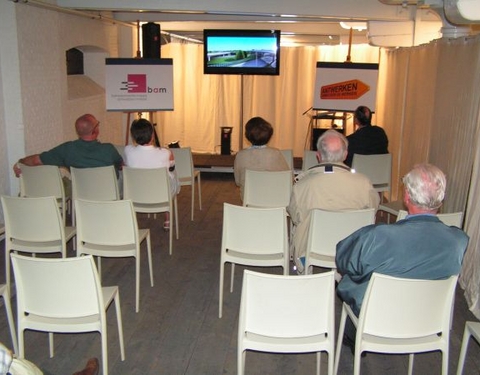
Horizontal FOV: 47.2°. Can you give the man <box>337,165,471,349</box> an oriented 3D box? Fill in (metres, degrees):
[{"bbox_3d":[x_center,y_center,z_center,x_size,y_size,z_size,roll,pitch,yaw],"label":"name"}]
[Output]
[{"bbox_3d":[0.769,0.468,2.969,0.640,1.290,0.820,-1,13,-9],"label":"man"}]

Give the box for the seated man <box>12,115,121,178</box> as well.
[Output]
[{"bbox_3d":[-1.606,-0.097,5.418,1.000,1.260,0.820,2,13,6],"label":"seated man"}]

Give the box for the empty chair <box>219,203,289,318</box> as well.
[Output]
[{"bbox_3d":[0.129,0.472,3.948,0.445,0.820,0.495,2,13,8],"label":"empty chair"}]

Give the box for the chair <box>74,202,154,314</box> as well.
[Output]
[{"bbox_3d":[-0.923,0.432,4.079,0.445,0.820,0.495,2,12,4],"label":"chair"}]

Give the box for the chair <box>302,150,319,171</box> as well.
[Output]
[{"bbox_3d":[0.917,-0.044,6.250,0.450,0.820,0.500,0,13,0],"label":"chair"}]

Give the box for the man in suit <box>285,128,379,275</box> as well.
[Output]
[{"bbox_3d":[0.632,0.214,3.995,0.620,1.300,0.820,0,13,-2],"label":"man in suit"}]

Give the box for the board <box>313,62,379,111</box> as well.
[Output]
[{"bbox_3d":[1.506,-1.416,7.774,0.910,0.680,0.040,3,13,13],"label":"board"}]

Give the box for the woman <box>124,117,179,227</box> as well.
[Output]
[{"bbox_3d":[-0.831,-0.077,5.417,0.480,1.240,0.800,1,13,2],"label":"woman"}]

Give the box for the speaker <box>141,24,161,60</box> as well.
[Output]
[{"bbox_3d":[-1.336,-2.242,8.486,0.270,0.560,0.280,-2,13,-8],"label":"speaker"}]

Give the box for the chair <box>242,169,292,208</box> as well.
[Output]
[{"bbox_3d":[0.255,0.204,5.171,0.445,0.820,0.495,1,12,3],"label":"chair"}]

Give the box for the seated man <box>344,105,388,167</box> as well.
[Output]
[{"bbox_3d":[1.429,-0.286,6.317,0.540,1.310,0.820,0,12,-5],"label":"seated man"}]

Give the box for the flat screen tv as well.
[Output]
[{"bbox_3d":[0.029,-2.082,8.490,1.160,0.673,0.100,0,13,0],"label":"flat screen tv"}]

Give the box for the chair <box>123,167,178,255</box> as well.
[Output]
[{"bbox_3d":[-0.851,0.174,5.259,0.450,0.820,0.500,1,13,2],"label":"chair"}]

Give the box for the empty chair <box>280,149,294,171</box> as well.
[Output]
[{"bbox_3d":[0.403,-0.061,6.380,0.445,0.820,0.495,2,12,5],"label":"empty chair"}]

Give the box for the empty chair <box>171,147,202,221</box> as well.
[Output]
[{"bbox_3d":[-0.720,-0.083,6.394,0.450,0.820,0.500,2,13,8],"label":"empty chair"}]

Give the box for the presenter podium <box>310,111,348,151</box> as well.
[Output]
[{"bbox_3d":[1.206,-0.511,7.718,0.550,1.140,0.450,2,13,8],"label":"presenter podium"}]

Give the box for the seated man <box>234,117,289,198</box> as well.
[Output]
[{"bbox_3d":[0.196,-0.050,5.268,0.500,1.260,0.800,0,13,0],"label":"seated man"}]

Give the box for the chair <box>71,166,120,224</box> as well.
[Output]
[{"bbox_3d":[-1.353,0.158,5.319,0.450,0.820,0.500,0,13,0],"label":"chair"}]

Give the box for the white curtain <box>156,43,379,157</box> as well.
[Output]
[{"bbox_3d":[0.496,-1.431,9.207,3.750,1.950,0.150,2,13,6],"label":"white curtain"}]

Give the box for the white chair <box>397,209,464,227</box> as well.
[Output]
[{"bbox_3d":[1.247,0.504,3.861,0.445,0.820,0.495,2,12,5],"label":"white chair"}]

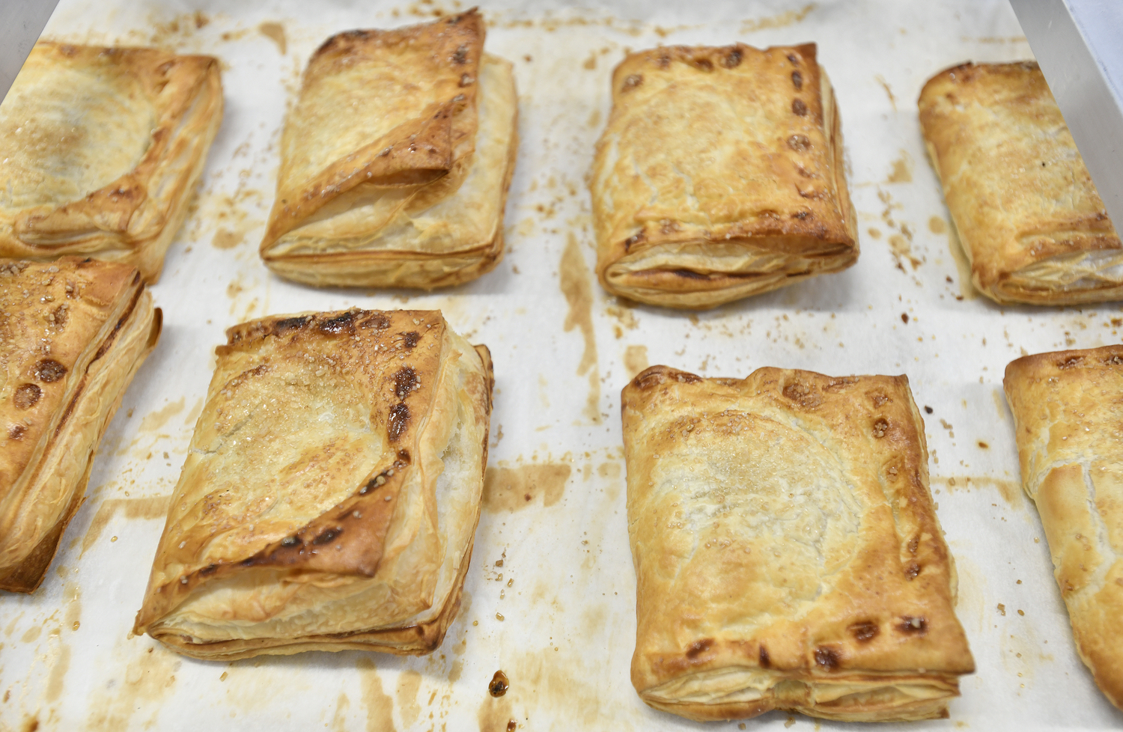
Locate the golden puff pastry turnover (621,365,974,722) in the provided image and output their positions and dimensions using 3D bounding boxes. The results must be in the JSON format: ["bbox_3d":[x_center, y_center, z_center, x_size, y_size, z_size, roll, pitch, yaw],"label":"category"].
[{"bbox_3d":[0.074,0.058,0.327,0.101,0.032,0.119,0,56,0],"label":"golden puff pastry turnover"}]

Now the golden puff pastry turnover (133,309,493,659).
[{"bbox_3d":[-0.081,0.039,0.339,0.101,0.034,0.117,3,56,2],"label":"golden puff pastry turnover"}]

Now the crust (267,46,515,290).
[{"bbox_3d":[-0.073,-0.102,0.434,0.101,0.034,0.129,2,56,1],"label":"crust"}]

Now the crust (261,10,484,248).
[{"bbox_3d":[-0.080,-0.112,0.431,0.089,0.023,0.121,2,56,2],"label":"crust"}]

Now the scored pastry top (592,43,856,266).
[{"bbox_3d":[0.069,-0.099,0.426,0.107,0.020,0.118,2,56,1],"label":"scored pastry top"}]

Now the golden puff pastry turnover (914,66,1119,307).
[{"bbox_3d":[0.224,-0.086,0.426,0.098,0.030,0.116,-2,56,-1],"label":"golden puff pastry turnover"}]

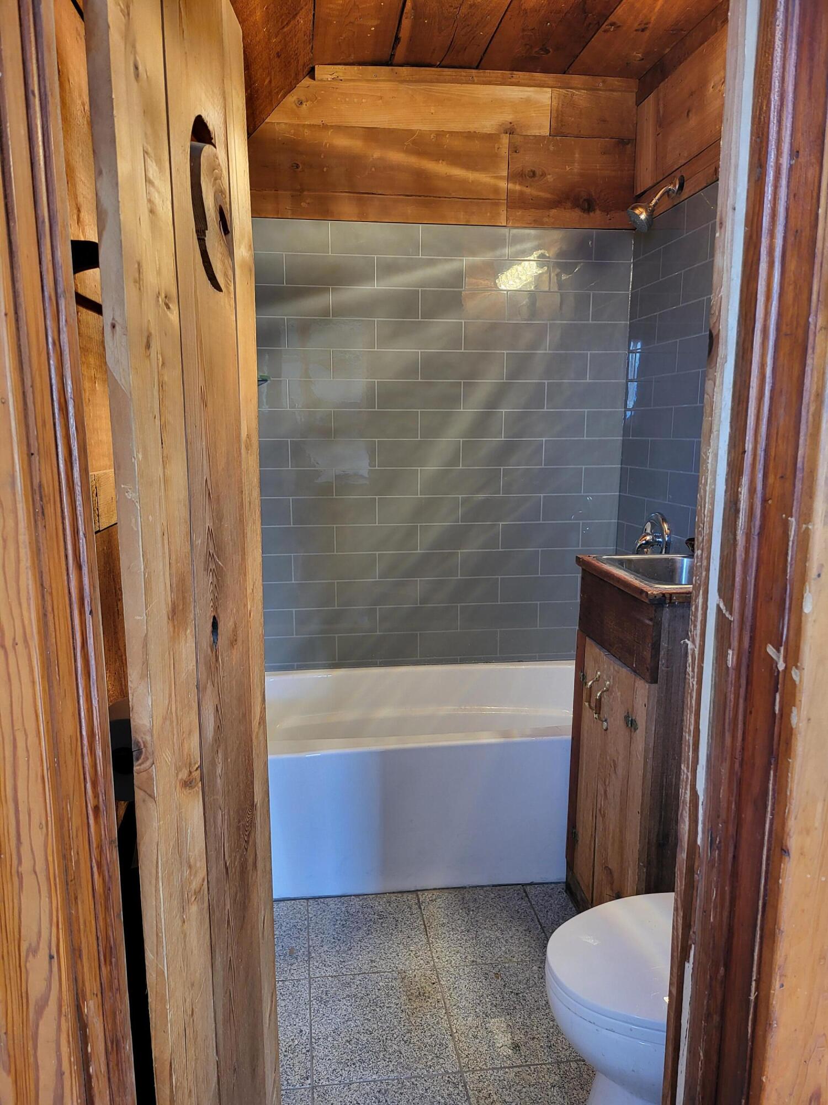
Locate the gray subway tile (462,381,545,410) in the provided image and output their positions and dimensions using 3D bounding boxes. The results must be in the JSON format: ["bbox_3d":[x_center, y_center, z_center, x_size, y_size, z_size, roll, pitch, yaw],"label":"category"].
[{"bbox_3d":[0.321,-0.556,2.718,0.300,0.099,0.010,-1,11,-7],"label":"gray subway tile"}]

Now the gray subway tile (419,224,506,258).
[{"bbox_3d":[0.174,-1.062,2.630,0.303,0.100,0.010,-1,11,-7],"label":"gray subway tile"}]

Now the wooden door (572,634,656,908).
[{"bbox_3d":[0.482,0.589,1.876,0.025,0.700,0.385,-1,11,-8],"label":"wooden door"}]

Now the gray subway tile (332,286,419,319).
[{"bbox_3d":[-0.132,-0.863,2.660,0.304,0.101,0.009,-1,10,-7],"label":"gray subway tile"}]

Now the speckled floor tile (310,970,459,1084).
[{"bbox_3d":[-0.077,1.068,1.738,0.307,0.010,0.301,-1,11,-7],"label":"speckled floor tile"}]

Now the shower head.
[{"bbox_3d":[0.733,-1.064,2.337,0.166,0.167,0.088,-1,11,-7],"label":"shower head"}]

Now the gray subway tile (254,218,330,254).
[{"bbox_3d":[-0.433,-1.049,2.554,0.304,0.101,0.009,-1,11,-7],"label":"gray subway tile"}]

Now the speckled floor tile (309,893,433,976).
[{"bbox_3d":[-0.120,1.001,2.012,0.304,0.009,0.304,0,10,-8],"label":"speckled floor tile"}]

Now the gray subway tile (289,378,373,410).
[{"bbox_3d":[-0.284,-0.550,2.674,0.303,0.100,0.010,-1,11,-7],"label":"gray subway tile"}]

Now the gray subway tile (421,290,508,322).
[{"bbox_3d":[0.174,-0.861,2.669,0.303,0.100,0.010,-1,11,-7],"label":"gray subway tile"}]

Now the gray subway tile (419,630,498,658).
[{"bbox_3d":[0.169,0.346,2.908,0.304,0.102,0.009,-1,11,-7],"label":"gray subway tile"}]

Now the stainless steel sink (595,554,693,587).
[{"bbox_3d":[0.676,0.114,1.839,0.378,0.157,0.365,-1,11,-7],"label":"stainless steel sink"}]

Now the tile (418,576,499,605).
[{"bbox_3d":[0.168,0.143,2.838,0.300,0.099,0.010,-1,11,-7],"label":"tile"}]

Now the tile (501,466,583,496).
[{"bbox_3d":[0.476,-0.264,2.824,0.303,0.100,0.010,-1,11,-7],"label":"tile"}]

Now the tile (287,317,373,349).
[{"bbox_3d":[-0.283,-0.750,2.632,0.304,0.102,0.009,-1,11,-7],"label":"tile"}]

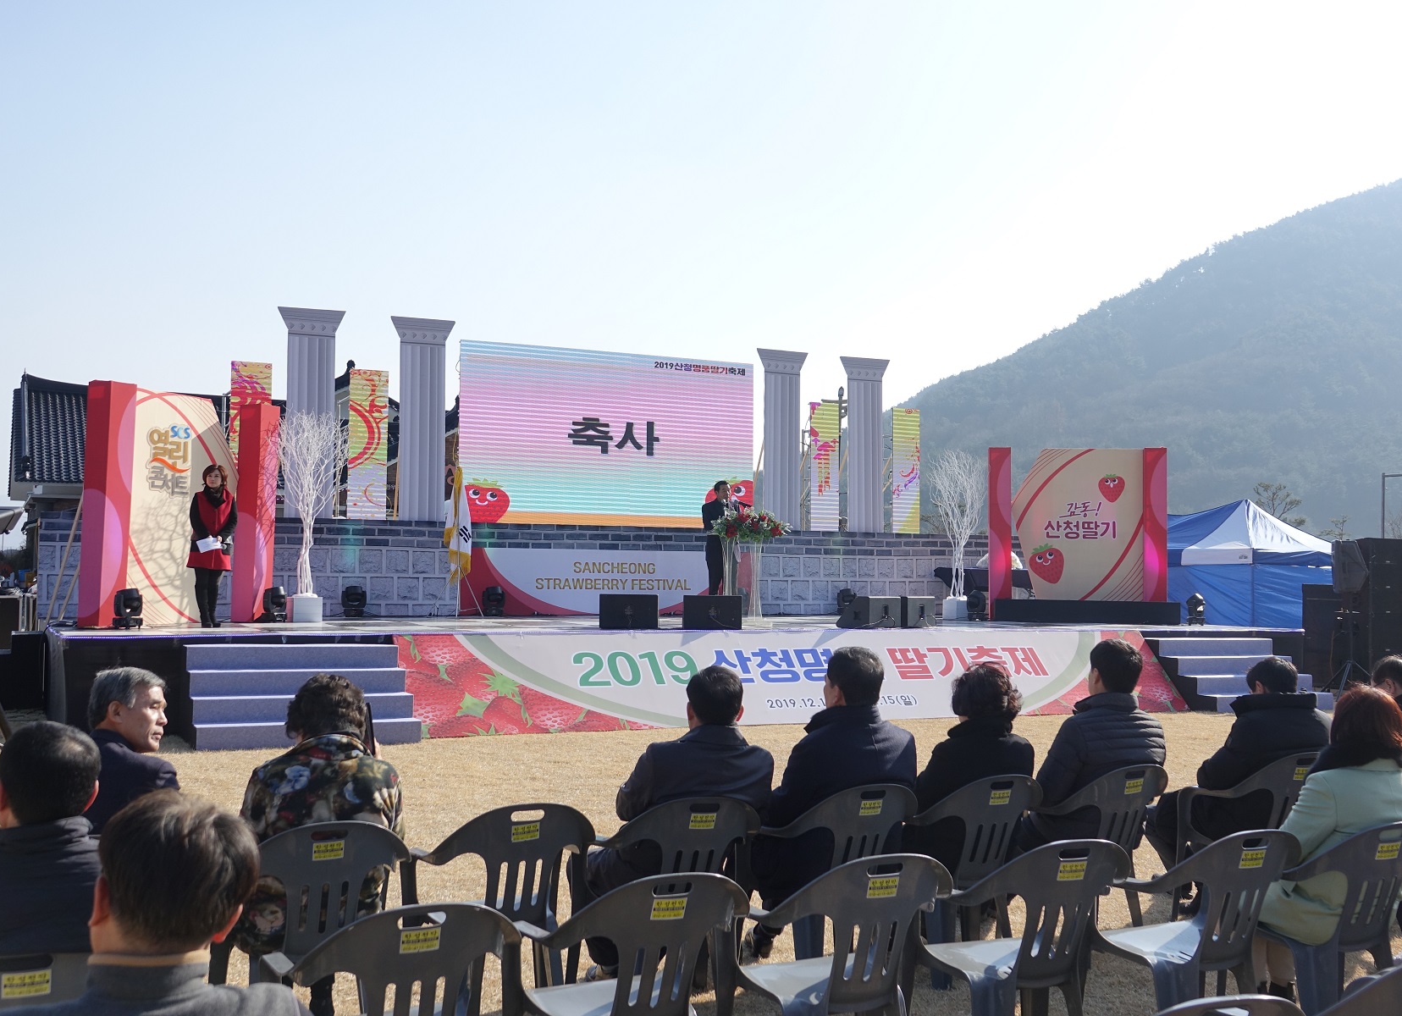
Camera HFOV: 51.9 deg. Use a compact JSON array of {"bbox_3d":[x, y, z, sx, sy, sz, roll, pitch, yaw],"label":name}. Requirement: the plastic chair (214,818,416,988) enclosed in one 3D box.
[{"bbox_3d":[-1.259,1.345,4.540,0.570,0.780,0.570,2,-4,-27],"label":"plastic chair"}]

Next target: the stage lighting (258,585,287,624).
[{"bbox_3d":[-4.949,1.117,16.663,0.340,0.440,0.320,2,-3,-23],"label":"stage lighting"}]

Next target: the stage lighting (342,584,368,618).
[{"bbox_3d":[-4.377,1.182,18.200,0.310,0.405,0.250,2,-4,-20],"label":"stage lighting"}]

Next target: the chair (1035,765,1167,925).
[{"bbox_3d":[1.531,1.340,5.497,0.565,0.760,0.540,2,-3,-27],"label":"chair"}]

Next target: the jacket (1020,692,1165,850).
[{"bbox_3d":[1.625,1.075,5.970,0.520,0.640,0.460,2,-3,-25],"label":"jacket"}]

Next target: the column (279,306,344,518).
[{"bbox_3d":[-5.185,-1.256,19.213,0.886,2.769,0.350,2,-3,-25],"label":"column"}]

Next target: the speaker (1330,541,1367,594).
[{"bbox_3d":[8.213,0.756,18.200,0.400,0.660,0.430,0,-3,14],"label":"speaker"}]

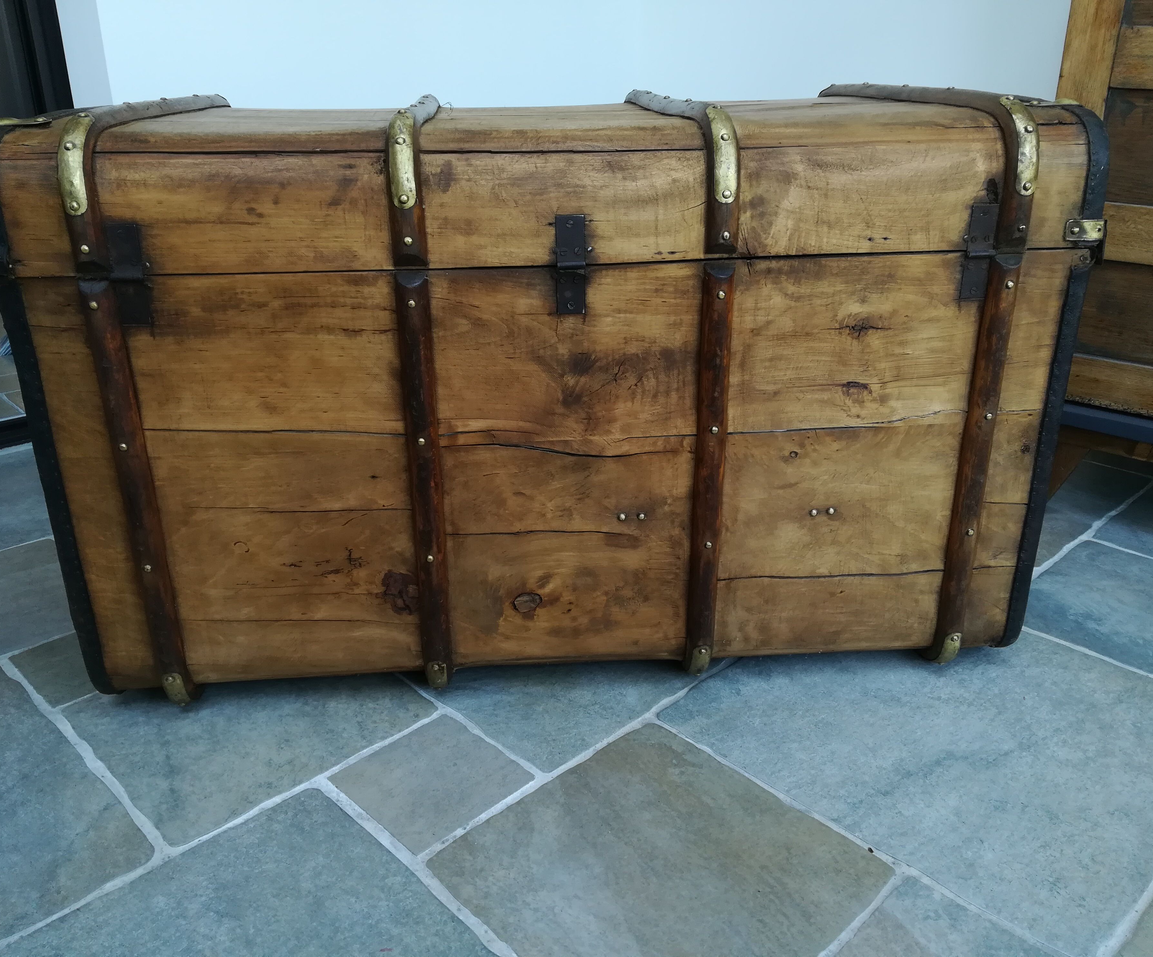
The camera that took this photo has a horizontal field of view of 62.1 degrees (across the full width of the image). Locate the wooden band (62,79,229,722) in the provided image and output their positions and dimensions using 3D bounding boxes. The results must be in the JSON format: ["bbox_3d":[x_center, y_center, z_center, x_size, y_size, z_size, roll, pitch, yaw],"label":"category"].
[{"bbox_3d":[-0.481,-0.147,1.240,0.031,0.642,0.608,-2,22,-4],"label":"wooden band"}]

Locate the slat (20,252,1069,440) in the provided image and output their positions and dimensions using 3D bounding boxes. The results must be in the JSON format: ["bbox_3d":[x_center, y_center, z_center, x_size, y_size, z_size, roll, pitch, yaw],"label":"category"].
[{"bbox_3d":[-0.010,-0.132,0.984,1.044,0.179,0.019,-2,22,-4],"label":"slat"}]

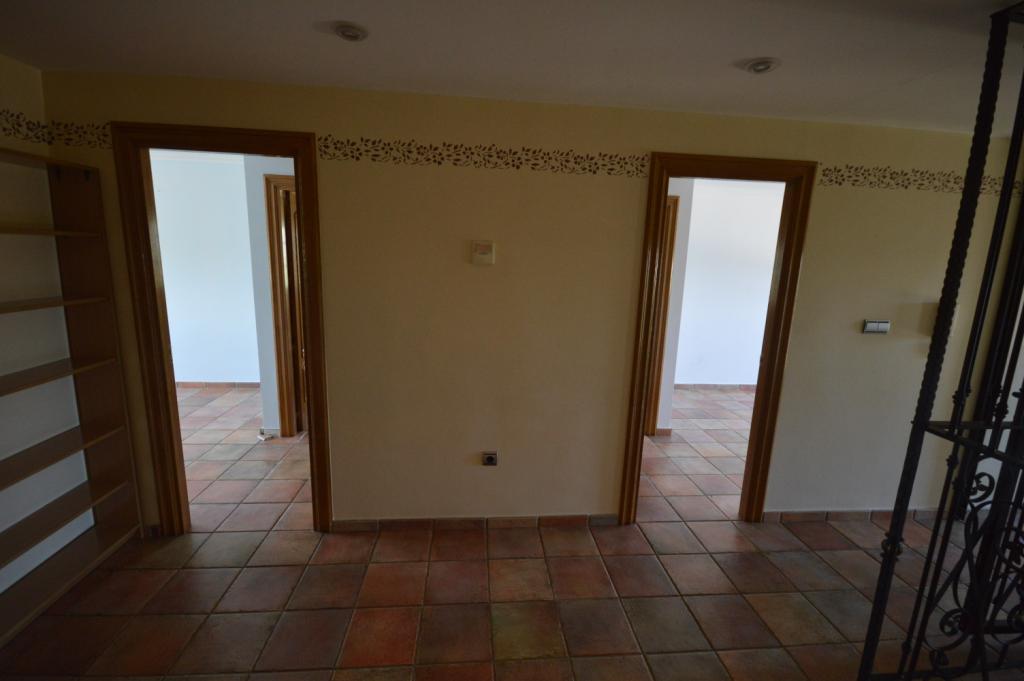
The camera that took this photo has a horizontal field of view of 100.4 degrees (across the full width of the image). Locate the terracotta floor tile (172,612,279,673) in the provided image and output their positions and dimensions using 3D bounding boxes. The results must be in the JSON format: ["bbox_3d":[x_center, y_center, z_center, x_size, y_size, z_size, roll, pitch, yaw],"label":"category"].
[{"bbox_3d":[-1.178,1.254,1.776,0.305,0.012,0.287,1,11,-5],"label":"terracotta floor tile"}]

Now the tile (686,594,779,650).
[{"bbox_3d":[0.995,1.282,1.952,0.304,0.010,0.288,1,11,-5],"label":"tile"}]

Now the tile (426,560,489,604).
[{"bbox_3d":[-0.264,1.206,2.128,0.304,0.010,0.288,1,11,-5],"label":"tile"}]

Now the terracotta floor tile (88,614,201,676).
[{"bbox_3d":[-1.475,1.238,1.732,0.304,0.010,0.288,1,11,-5],"label":"terracotta floor tile"}]

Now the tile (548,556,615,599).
[{"bbox_3d":[0.352,1.225,2.197,0.305,0.012,0.287,1,11,-5],"label":"tile"}]

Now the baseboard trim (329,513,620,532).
[{"bbox_3d":[-0.191,1.082,2.522,1.700,0.066,0.015,1,11,-5],"label":"baseboard trim"}]

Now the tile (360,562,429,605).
[{"bbox_3d":[-0.579,1.210,2.115,0.302,0.012,0.291,1,10,-5],"label":"tile"}]

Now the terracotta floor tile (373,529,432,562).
[{"bbox_3d":[-0.596,1.139,2.371,0.299,0.012,0.280,1,11,-5],"label":"terracotta floor tile"}]

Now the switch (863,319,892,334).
[{"bbox_3d":[2.173,-0.080,2.534,0.159,0.083,0.012,1,11,-5],"label":"switch"}]

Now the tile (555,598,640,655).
[{"bbox_3d":[0.372,1.265,1.886,0.299,0.012,0.280,1,11,-5],"label":"tile"}]

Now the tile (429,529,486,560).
[{"bbox_3d":[-0.289,1.143,2.398,0.299,0.012,0.280,1,11,-5],"label":"tile"}]

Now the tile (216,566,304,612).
[{"bbox_3d":[-1.200,1.198,2.059,0.302,0.012,0.291,1,10,-5],"label":"tile"}]

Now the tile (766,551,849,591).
[{"bbox_3d":[1.600,1.251,2.312,0.302,0.012,0.291,1,10,-5],"label":"tile"}]

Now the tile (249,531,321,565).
[{"bbox_3d":[-1.226,1.143,2.350,0.305,0.012,0.287,1,11,-5],"label":"tile"}]

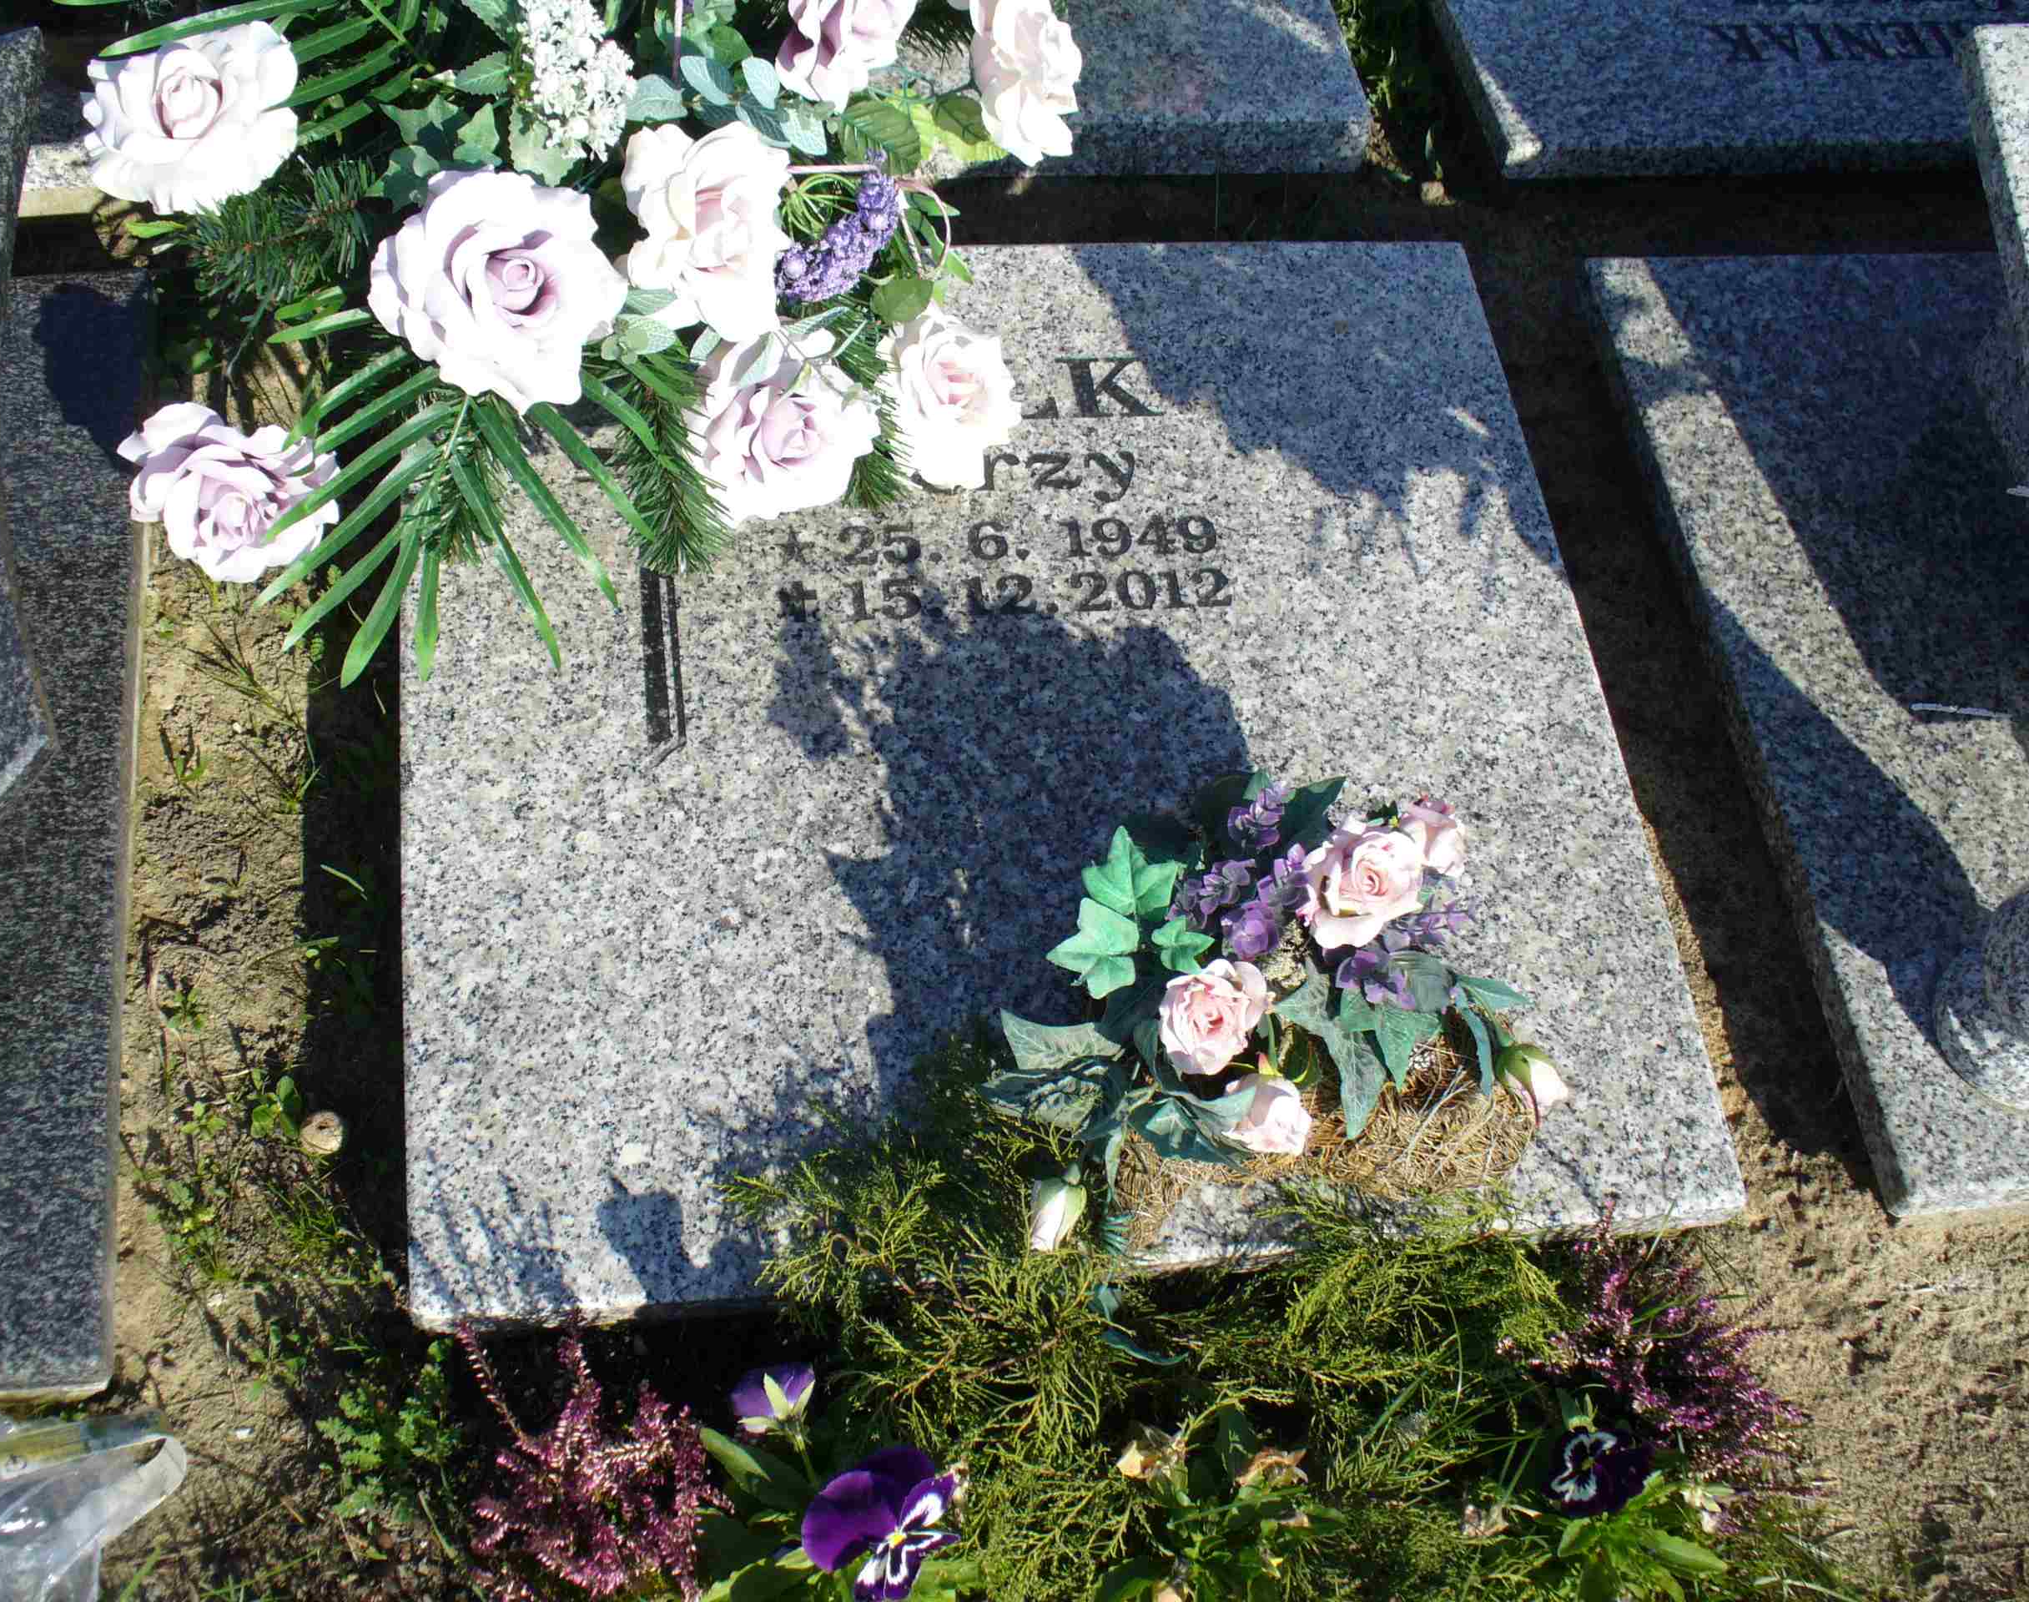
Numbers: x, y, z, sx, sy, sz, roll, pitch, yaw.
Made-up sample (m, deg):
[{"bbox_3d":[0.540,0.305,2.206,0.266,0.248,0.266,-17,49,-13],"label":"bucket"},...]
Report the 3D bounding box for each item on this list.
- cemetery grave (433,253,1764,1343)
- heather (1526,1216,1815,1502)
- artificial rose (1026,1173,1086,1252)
[{"bbox_3d":[0.005,-0.056,1.454,0.762,0.047,0.738,-3,62,-11],"label":"cemetery grave"},{"bbox_3d":[0.358,0.304,1.258,0.130,0.120,0.125,-3,62,-11],"label":"heather"},{"bbox_3d":[0.022,0.224,1.241,0.029,0.029,0.041,21,60,2],"label":"artificial rose"}]

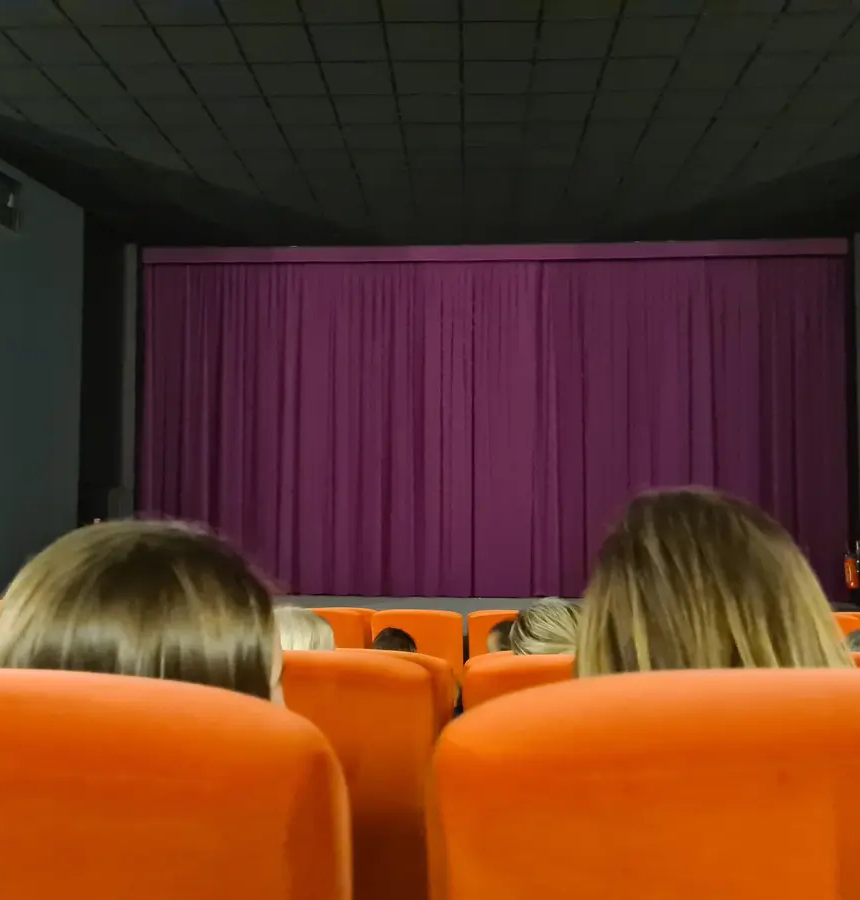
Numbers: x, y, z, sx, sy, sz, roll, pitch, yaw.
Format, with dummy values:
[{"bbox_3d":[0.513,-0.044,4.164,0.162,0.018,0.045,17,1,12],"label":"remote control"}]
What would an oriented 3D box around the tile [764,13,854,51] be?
[{"bbox_3d":[3.000,-3.322,7.221,0.610,0.025,0.610,0,-4,2],"label":"tile"}]

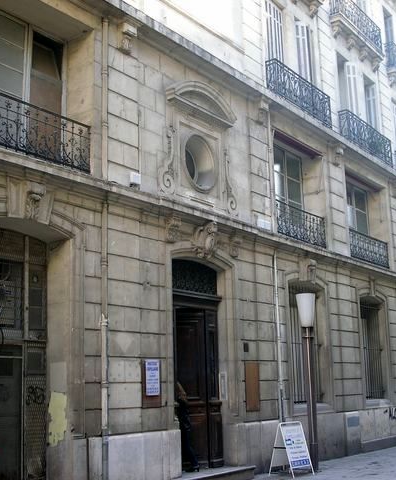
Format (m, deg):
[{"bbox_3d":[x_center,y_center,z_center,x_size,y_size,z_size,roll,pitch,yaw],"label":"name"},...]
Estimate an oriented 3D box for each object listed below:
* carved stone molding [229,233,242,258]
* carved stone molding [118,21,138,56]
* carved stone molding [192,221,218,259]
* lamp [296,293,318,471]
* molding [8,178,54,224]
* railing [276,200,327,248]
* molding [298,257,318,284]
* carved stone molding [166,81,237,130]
[{"bbox_3d":[0.805,0.141,15.085,0.190,0.460,0.230,-10,-15,35],"label":"carved stone molding"},{"bbox_3d":[-1.301,-3.787,13.150,0.200,0.530,0.290,-10,-15,35],"label":"carved stone molding"},{"bbox_3d":[0.151,-0.004,12.660,0.300,0.760,0.640,-10,-14,35],"label":"carved stone molding"},{"bbox_3d":[2.345,2.916,14.679,0.402,3.659,0.402,-10,-15,35],"label":"lamp"},{"bbox_3d":[-2.514,-0.570,10.577,0.290,0.540,0.650,-10,-15,35],"label":"molding"},{"bbox_3d":[2.397,-0.329,16.118,0.070,0.740,2.330,-10,-14,35],"label":"railing"},{"bbox_3d":[2.676,0.748,17.139,0.320,0.701,0.433,-10,-15,35],"label":"molding"},{"bbox_3d":[0.100,-2.621,13.239,0.280,0.670,1.950,-10,-14,35],"label":"carved stone molding"}]

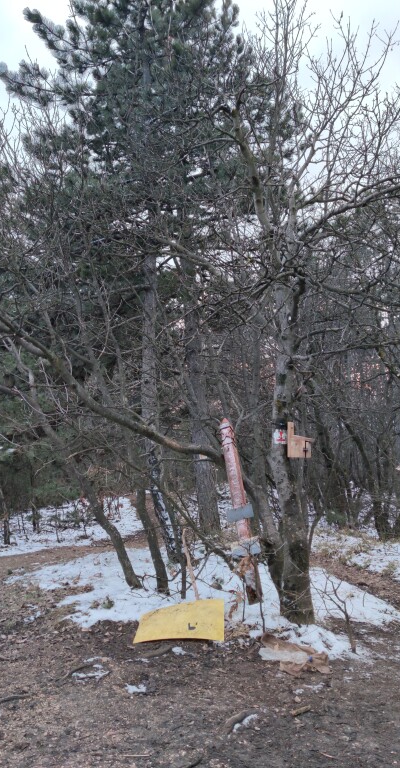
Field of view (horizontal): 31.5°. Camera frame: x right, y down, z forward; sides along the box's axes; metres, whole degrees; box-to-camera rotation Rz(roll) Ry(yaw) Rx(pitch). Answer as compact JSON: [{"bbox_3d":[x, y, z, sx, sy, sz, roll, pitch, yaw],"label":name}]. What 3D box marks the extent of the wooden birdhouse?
[{"bbox_3d":[0.745,0.422,5.300,0.170,0.265,0.140,-1,-2,20],"label":"wooden birdhouse"}]

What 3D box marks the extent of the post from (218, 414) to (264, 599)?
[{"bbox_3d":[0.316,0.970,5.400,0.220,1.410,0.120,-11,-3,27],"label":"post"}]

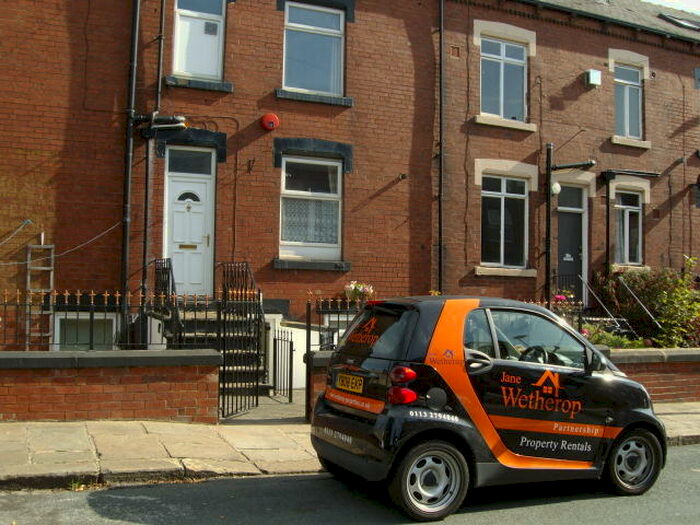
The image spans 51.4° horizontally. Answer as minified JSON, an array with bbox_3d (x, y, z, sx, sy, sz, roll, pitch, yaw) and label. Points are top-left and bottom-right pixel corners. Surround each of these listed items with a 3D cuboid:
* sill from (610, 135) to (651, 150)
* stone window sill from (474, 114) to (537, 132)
[{"bbox_3d":[6.175,-2.619,16.087,1.120,0.150,0.180,2,-3,-23],"label":"sill"},{"bbox_3d":[3.112,-2.756,14.439,1.390,0.155,0.190,2,-3,-23],"label":"stone window sill"}]

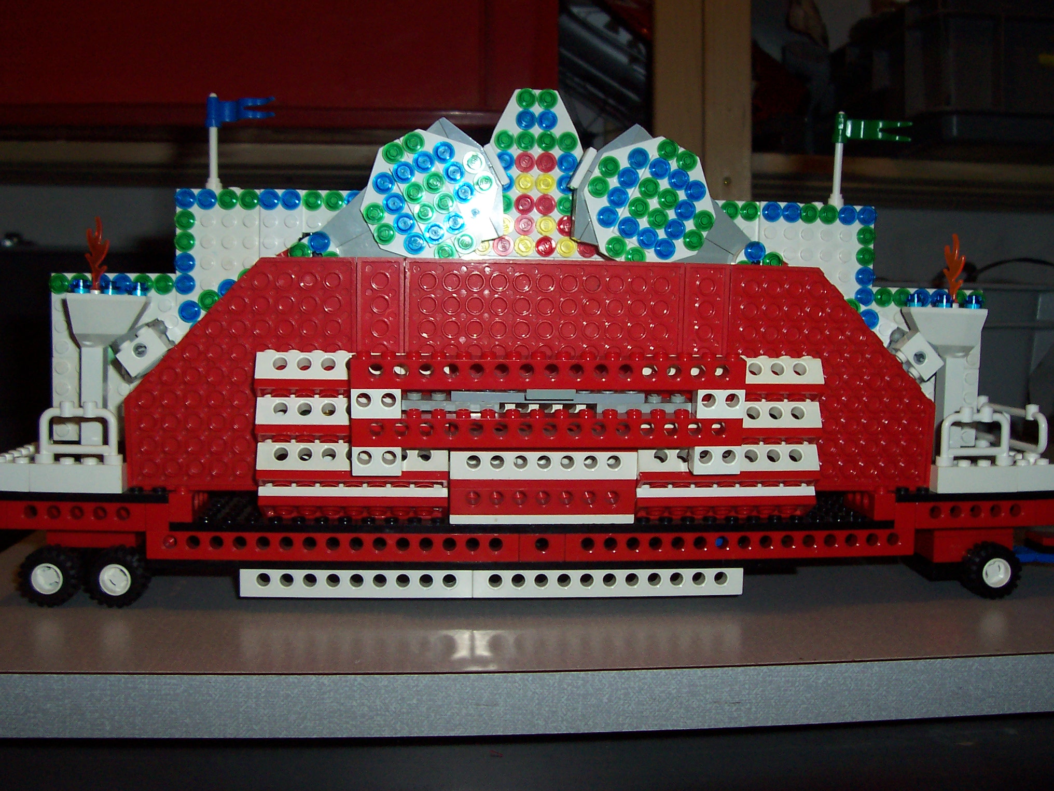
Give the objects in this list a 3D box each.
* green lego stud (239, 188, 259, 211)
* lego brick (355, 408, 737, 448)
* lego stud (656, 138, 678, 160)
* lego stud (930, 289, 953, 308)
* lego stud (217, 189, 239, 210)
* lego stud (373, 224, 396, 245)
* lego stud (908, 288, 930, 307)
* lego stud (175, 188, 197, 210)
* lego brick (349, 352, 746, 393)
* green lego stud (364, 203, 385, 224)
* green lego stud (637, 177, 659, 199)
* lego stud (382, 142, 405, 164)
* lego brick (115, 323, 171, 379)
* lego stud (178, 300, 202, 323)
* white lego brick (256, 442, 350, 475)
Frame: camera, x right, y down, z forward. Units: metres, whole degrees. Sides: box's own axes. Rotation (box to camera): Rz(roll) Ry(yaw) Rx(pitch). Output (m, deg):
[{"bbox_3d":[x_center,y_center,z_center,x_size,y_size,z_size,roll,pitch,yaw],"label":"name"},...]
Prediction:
[{"bbox_3d":[-0.104,-0.073,0.422,0.008,0.008,0.005,0,6,-5],"label":"green lego stud"},{"bbox_3d":[0.007,0.010,0.370,0.128,0.011,0.008,0,14,-5],"label":"lego brick"},{"bbox_3d":[0.051,-0.088,0.407,0.008,0.008,0.005,0,7,-7],"label":"lego stud"},{"bbox_3d":[0.162,-0.037,0.440,0.008,0.005,0.008,0,4,-5],"label":"lego stud"},{"bbox_3d":[-0.113,-0.074,0.425,0.008,0.008,0.005,0,4,-5],"label":"lego stud"},{"bbox_3d":[-0.051,-0.057,0.401,0.008,0.008,0.005,1,5,-2],"label":"lego stud"},{"bbox_3d":[0.152,-0.038,0.439,0.008,0.005,0.008,0,4,-5],"label":"lego stud"},{"bbox_3d":[-0.127,-0.073,0.420,0.008,0.008,0.005,0,6,-5],"label":"lego stud"},{"bbox_3d":[0.008,-0.008,0.365,0.128,0.011,0.008,0,14,-5],"label":"lego brick"},{"bbox_3d":[-0.054,-0.065,0.402,0.008,0.008,0.005,0,9,-4],"label":"green lego stud"},{"bbox_3d":[0.044,-0.074,0.405,0.008,0.008,0.005,0,5,-6],"label":"green lego stud"},{"bbox_3d":[-0.047,-0.086,0.399,0.008,0.008,0.005,1,7,-4],"label":"lego stud"},{"bbox_3d":[-0.135,-0.016,0.397,0.016,0.011,0.008,-40,6,-1],"label":"lego brick"},{"bbox_3d":[-0.118,-0.029,0.396,0.008,0.008,0.005,0,6,-5],"label":"lego stud"},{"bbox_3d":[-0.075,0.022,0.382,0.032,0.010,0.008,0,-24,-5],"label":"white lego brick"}]

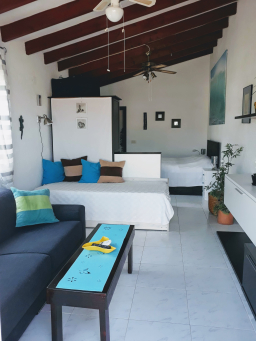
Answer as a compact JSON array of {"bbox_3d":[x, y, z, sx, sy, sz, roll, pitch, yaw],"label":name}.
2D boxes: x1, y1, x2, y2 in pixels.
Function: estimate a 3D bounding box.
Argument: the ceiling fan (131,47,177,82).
[{"bbox_3d":[0.434,-2.110,5.354,1.150,0.680,1.150,1,9,9],"label":"ceiling fan"}]

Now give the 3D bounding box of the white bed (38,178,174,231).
[{"bbox_3d":[-0.347,0.481,4.272,2.080,0.570,1.000,1,9,9],"label":"white bed"}]

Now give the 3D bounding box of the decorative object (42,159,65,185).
[{"bbox_3d":[-1.238,0.025,4.439,0.400,0.385,0.140,-9,-3,-44],"label":"decorative object"}]

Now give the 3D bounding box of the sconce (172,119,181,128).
[{"bbox_3d":[1.351,-1.303,7.440,0.260,0.255,0.035,1,9,9],"label":"sconce"}]

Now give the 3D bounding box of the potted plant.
[{"bbox_3d":[1.459,0.177,4.121,0.500,1.190,0.550,1,9,9],"label":"potted plant"}]

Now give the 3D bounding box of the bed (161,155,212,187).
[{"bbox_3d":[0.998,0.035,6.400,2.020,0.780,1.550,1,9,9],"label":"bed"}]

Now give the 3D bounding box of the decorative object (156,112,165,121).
[{"bbox_3d":[0.911,-1.516,7.474,0.260,0.260,0.035,1,9,9],"label":"decorative object"}]

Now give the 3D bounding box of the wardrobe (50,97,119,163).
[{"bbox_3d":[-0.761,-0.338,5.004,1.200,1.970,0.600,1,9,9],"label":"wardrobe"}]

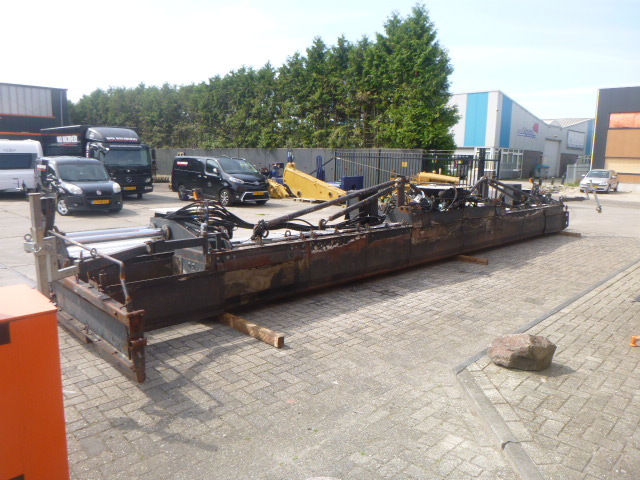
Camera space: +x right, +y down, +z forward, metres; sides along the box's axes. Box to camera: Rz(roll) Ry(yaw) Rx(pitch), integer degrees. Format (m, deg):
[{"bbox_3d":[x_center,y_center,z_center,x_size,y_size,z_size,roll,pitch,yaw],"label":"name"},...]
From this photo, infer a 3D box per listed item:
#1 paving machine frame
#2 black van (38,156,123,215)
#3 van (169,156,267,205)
[{"bbox_3d":[1.550,-0.362,7.971,10.900,1.420,2.930,-8,13,-44],"label":"paving machine frame"},{"bbox_3d":[-7.950,-1.820,15.300,1.750,1.760,4.050,-8,13,-43],"label":"black van"},{"bbox_3d":[-4.150,-2.530,19.500,4.850,1.900,1.920,9,12,42],"label":"van"}]

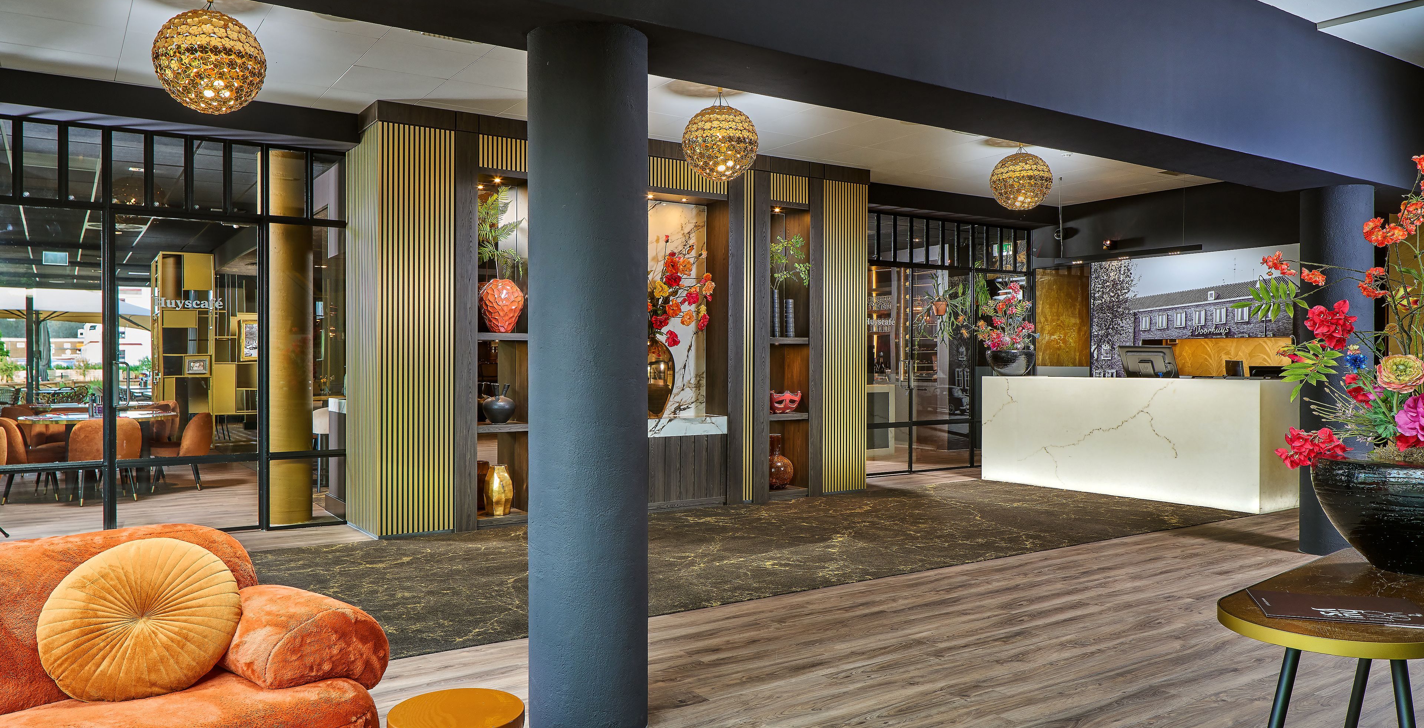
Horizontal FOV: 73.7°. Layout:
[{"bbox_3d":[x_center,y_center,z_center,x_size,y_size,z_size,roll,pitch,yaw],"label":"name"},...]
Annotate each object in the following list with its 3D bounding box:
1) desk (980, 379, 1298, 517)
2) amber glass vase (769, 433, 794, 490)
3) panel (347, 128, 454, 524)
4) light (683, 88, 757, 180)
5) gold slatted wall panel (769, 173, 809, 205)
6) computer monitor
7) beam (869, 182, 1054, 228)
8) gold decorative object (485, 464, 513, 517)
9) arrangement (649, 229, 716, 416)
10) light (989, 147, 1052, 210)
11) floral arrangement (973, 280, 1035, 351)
[{"bbox_3d":[4.087,0.698,9.330,0.800,1.117,2.880,0,0,-34],"label":"desk"},{"bbox_3d":[0.593,0.913,8.915,0.345,0.525,0.345,0,0,0],"label":"amber glass vase"},{"bbox_3d":[-2.343,-0.254,7.163,0.558,2.932,0.757,0,0,-33],"label":"panel"},{"bbox_3d":[0.058,-1.536,6.332,0.504,0.640,0.504,0,0,0],"label":"light"},{"bbox_3d":[0.695,-1.602,8.700,0.453,0.242,0.050,0,0,-33],"label":"gold slatted wall panel"},{"bbox_3d":[4.182,-0.011,9.080,0.200,0.330,0.540,0,0,-39],"label":"computer monitor"},{"bbox_3d":[2.671,-1.773,10.671,3.208,0.218,0.359,0,0,-33],"label":"beam"},{"bbox_3d":[-1.675,0.998,7.482,0.230,0.410,0.225,0,0,-32],"label":"gold decorative object"},{"bbox_3d":[-0.481,-0.320,8.171,0.980,1.570,0.520,0,0,-32],"label":"arrangement"},{"bbox_3d":[2.597,-1.564,7.964,0.500,0.576,0.500,0,0,-33],"label":"light"},{"bbox_3d":[3.186,-0.522,10.356,0.580,0.770,0.620,0,0,0],"label":"floral arrangement"}]

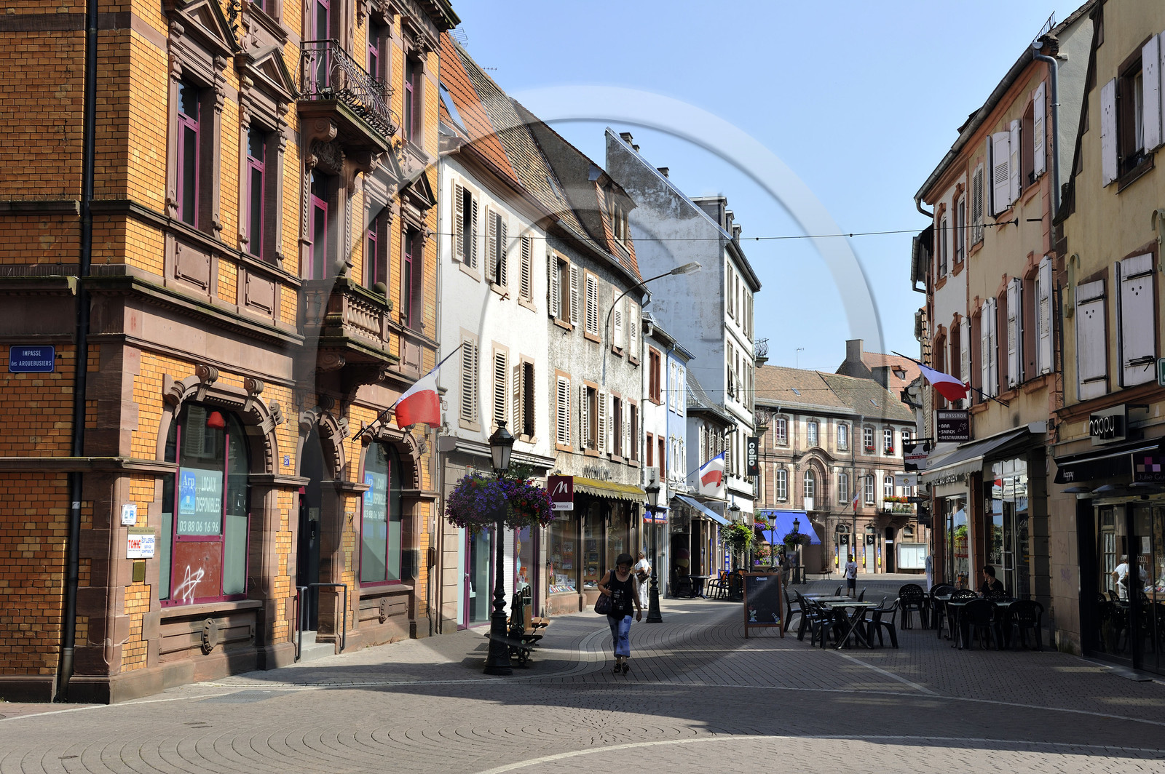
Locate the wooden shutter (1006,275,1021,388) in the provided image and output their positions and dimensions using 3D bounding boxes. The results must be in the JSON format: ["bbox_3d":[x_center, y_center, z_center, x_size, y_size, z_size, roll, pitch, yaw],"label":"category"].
[{"bbox_3d":[7.605,-0.925,27.515,0.070,1.920,0.630,-1,-6,7],"label":"wooden shutter"}]

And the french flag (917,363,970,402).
[{"bbox_3d":[6.706,-0.076,28.800,0.970,0.740,0.250,0,-5,3],"label":"french flag"}]

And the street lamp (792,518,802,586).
[{"bbox_3d":[10.571,8.087,76.666,0.420,3.298,0.420,0,-6,0],"label":"street lamp"}]

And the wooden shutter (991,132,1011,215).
[{"bbox_3d":[7.596,-3.900,28.113,0.060,1.480,0.630,1,-6,-13],"label":"wooden shutter"}]

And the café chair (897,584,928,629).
[{"bbox_3d":[6.552,4.385,30.925,0.580,0.880,0.580,-1,-6,10],"label":"café chair"}]

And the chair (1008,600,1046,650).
[{"bbox_3d":[7.402,3.963,25.841,0.560,0.830,0.560,-2,-6,26],"label":"chair"}]

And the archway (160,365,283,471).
[{"bbox_3d":[-4.659,0.460,20.130,0.480,1.250,3.950,-1,-6,10],"label":"archway"}]

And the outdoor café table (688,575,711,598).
[{"bbox_3d":[3.899,6.627,51.737,0.720,0.740,0.720,0,-6,0],"label":"outdoor café table"}]

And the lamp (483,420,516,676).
[{"bbox_3d":[-1.106,2.153,20.942,0.400,3.394,0.400,0,-6,0],"label":"lamp"}]

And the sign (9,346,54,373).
[{"bbox_3d":[-6.020,-0.306,16.980,0.500,0.300,0.020,0,-5,4],"label":"sign"}]

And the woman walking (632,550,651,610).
[{"bbox_3d":[1.752,5.658,45.600,0.450,1.700,0.520,-3,-6,30],"label":"woman walking"}]

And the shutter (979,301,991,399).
[{"bbox_3d":[7.690,-0.689,29.631,0.070,1.870,0.630,-1,-6,7],"label":"shutter"}]

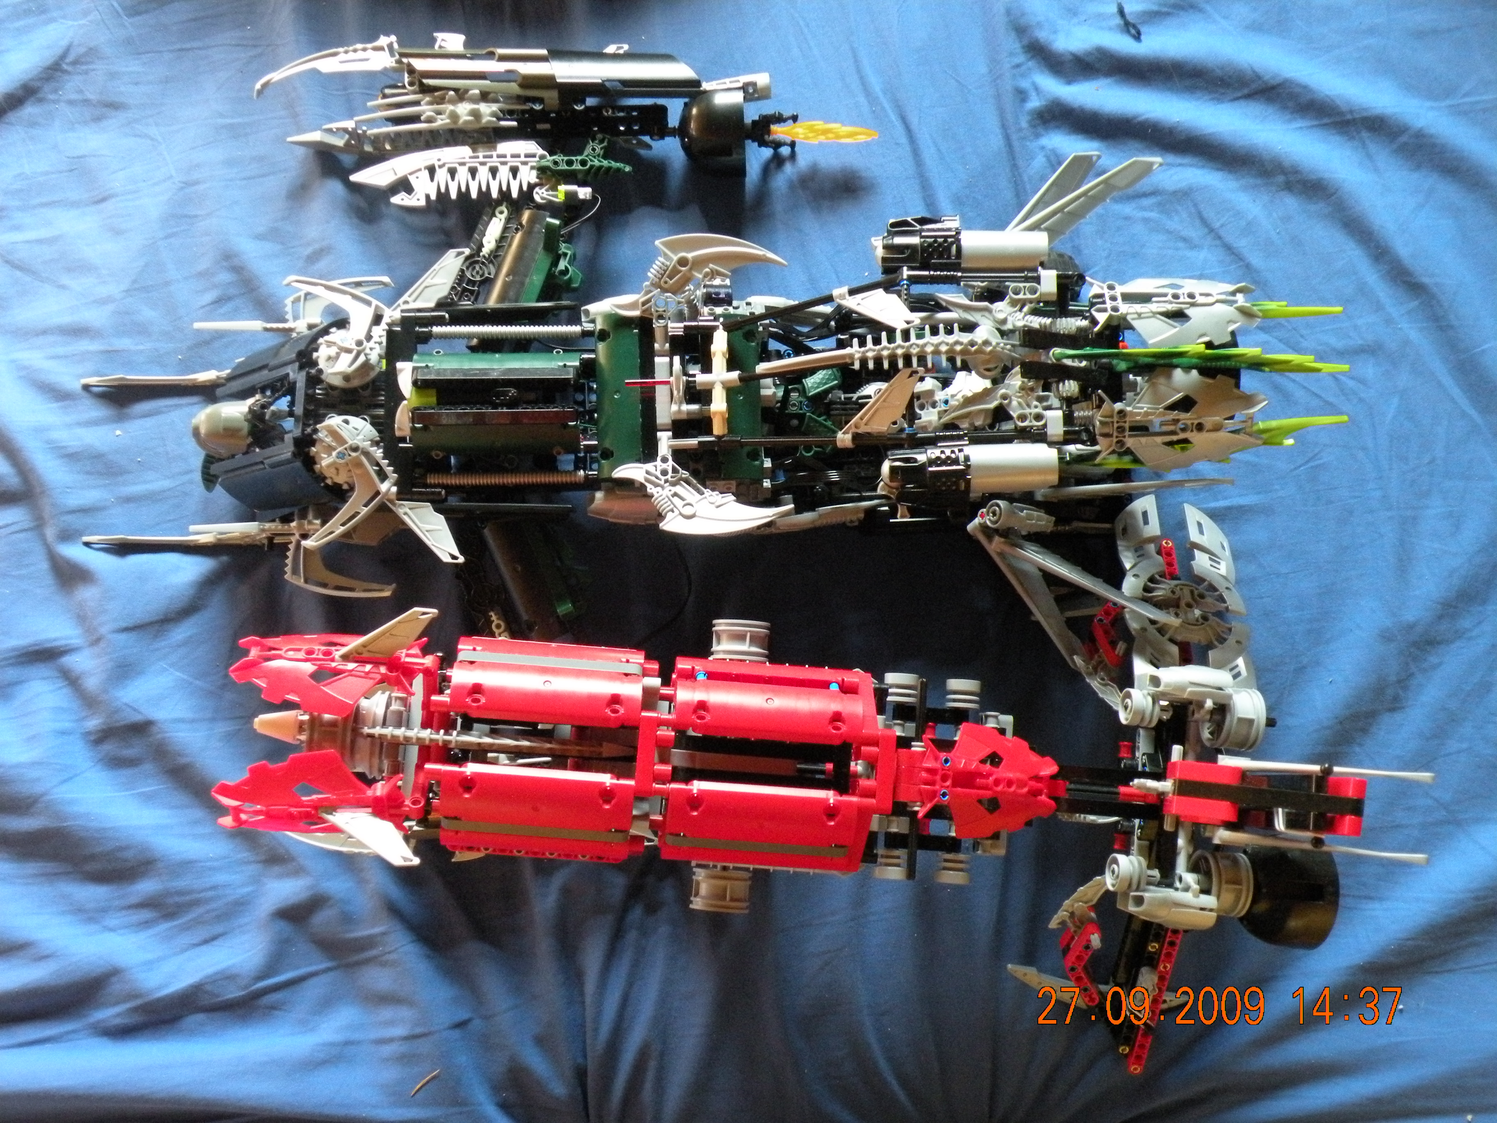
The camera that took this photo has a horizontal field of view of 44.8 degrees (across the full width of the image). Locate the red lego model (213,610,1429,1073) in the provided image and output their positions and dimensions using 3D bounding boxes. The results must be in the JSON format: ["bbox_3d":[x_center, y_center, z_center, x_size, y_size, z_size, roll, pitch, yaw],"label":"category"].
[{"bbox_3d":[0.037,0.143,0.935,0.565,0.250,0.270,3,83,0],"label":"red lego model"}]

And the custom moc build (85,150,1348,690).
[{"bbox_3d":[-0.036,-0.079,0.991,0.670,0.200,0.295,-1,83,0],"label":"custom moc build"}]

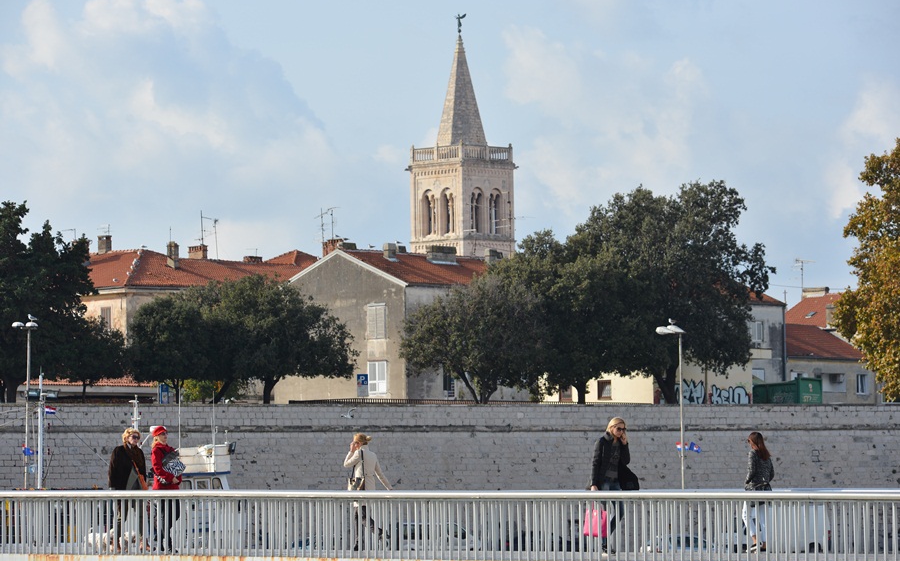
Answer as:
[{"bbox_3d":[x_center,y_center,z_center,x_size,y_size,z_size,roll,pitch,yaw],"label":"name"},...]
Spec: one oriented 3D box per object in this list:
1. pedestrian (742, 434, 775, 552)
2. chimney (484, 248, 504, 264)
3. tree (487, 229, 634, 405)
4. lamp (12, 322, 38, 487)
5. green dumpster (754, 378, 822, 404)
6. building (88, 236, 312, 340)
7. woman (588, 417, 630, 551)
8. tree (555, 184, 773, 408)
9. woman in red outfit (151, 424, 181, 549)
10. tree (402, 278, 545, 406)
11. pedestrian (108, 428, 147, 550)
[{"bbox_3d":[4.160,2.861,57.429,0.380,1.640,0.450,-2,-3,38],"label":"pedestrian"},{"bbox_3d":[2.683,-1.447,256.326,1.000,1.050,0.750,2,-3,-42],"label":"chimney"},{"bbox_3d":[6.277,2.280,239.141,7.822,10.201,8.000,0,-3,0],"label":"tree"},{"bbox_3d":[-15.956,6.335,158.495,1.000,9.500,1.100,1,-4,-27],"label":"lamp"},{"bbox_3d":[15.341,5.822,201.617,3.600,2.200,2.200,-3,-4,30],"label":"green dumpster"},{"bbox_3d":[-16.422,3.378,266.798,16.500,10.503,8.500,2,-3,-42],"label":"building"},{"bbox_3d":[2.025,2.582,53.300,0.580,1.730,0.550,2,-4,-45],"label":"woman"},{"bbox_3d":[12.139,0.871,239.204,11.789,13.021,11.200,0,-3,0],"label":"tree"},{"bbox_3d":[-3.807,2.818,57.200,0.420,1.700,0.480,-3,-4,32],"label":"woman in red outfit"},{"bbox_3d":[1.261,3.497,238.085,7.899,7.674,7.800,0,-3,0],"label":"tree"},{"bbox_3d":[-4.408,2.868,58.200,0.420,1.680,0.550,-4,-4,40],"label":"pedestrian"}]

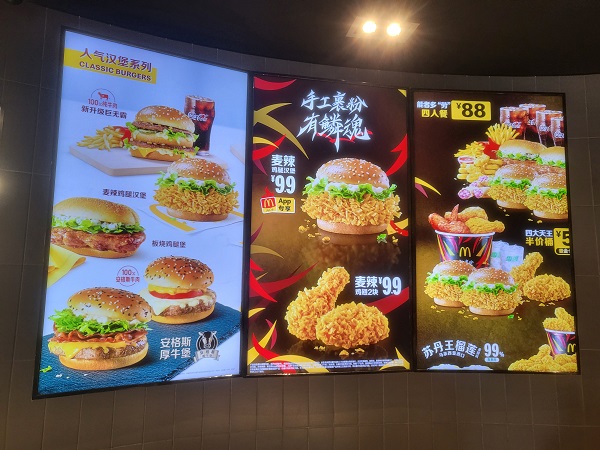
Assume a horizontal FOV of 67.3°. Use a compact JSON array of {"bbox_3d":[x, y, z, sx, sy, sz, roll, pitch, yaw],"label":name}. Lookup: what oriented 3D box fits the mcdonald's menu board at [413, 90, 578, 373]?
[{"bbox_3d":[0.840,0.017,1.986,0.710,1.240,0.050,1,-6,-2],"label":"mcdonald's menu board"}]

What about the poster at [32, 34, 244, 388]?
[{"bbox_3d":[-0.532,-0.043,1.673,0.710,1.240,0.050,4,-7,-28],"label":"poster"}]

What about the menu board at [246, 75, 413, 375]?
[{"bbox_3d":[0.132,-0.005,1.909,0.710,1.240,0.050,2,-6,-10],"label":"menu board"}]

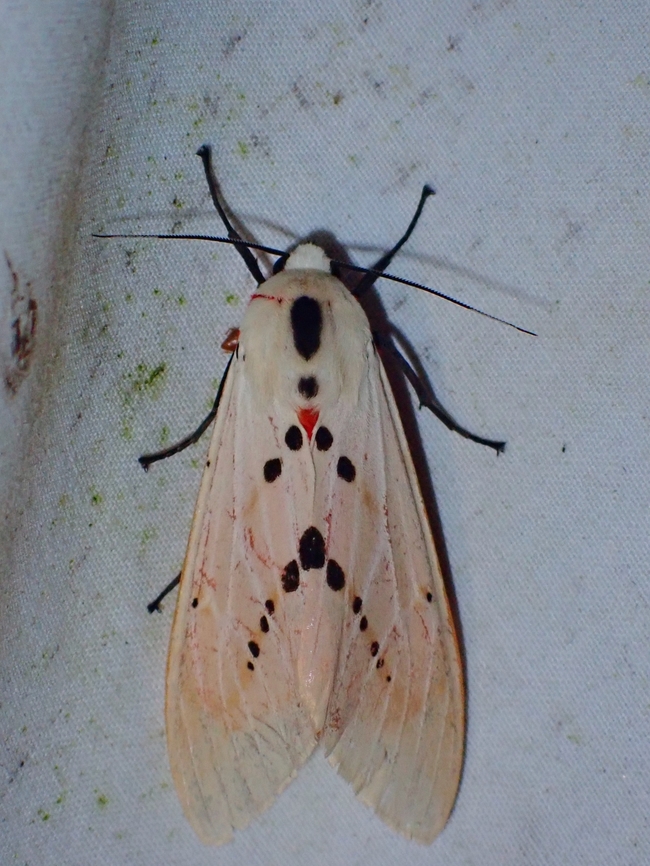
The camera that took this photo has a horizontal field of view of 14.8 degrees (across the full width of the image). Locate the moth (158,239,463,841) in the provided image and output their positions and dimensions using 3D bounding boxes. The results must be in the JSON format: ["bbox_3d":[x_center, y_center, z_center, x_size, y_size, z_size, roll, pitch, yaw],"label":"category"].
[{"bbox_3d":[-0.001,0.006,0.145,0.017,0.035,0.009,-2,0,0],"label":"moth"}]

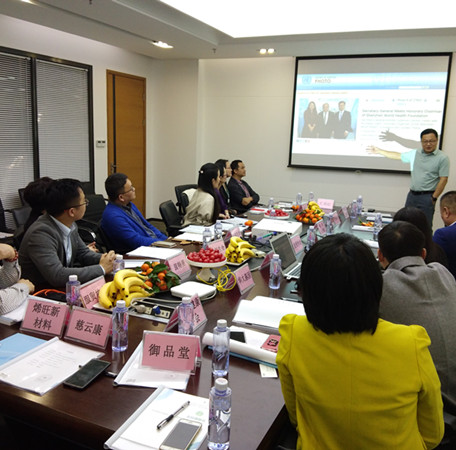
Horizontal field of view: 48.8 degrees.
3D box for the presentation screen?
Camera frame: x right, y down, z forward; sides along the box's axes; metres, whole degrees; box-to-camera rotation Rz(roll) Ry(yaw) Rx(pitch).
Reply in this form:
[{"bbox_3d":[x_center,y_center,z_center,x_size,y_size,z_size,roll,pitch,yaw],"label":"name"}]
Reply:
[{"bbox_3d":[1.961,-1.588,7.212,2.130,1.630,0.050,6,11,22],"label":"presentation screen"}]

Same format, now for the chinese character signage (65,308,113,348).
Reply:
[{"bbox_3d":[-0.512,0.378,1.893,0.193,0.120,0.080,7,11,26],"label":"chinese character signage"}]

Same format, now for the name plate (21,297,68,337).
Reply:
[{"bbox_3d":[-0.670,0.343,1.893,0.198,0.115,0.085,7,11,23],"label":"name plate"}]

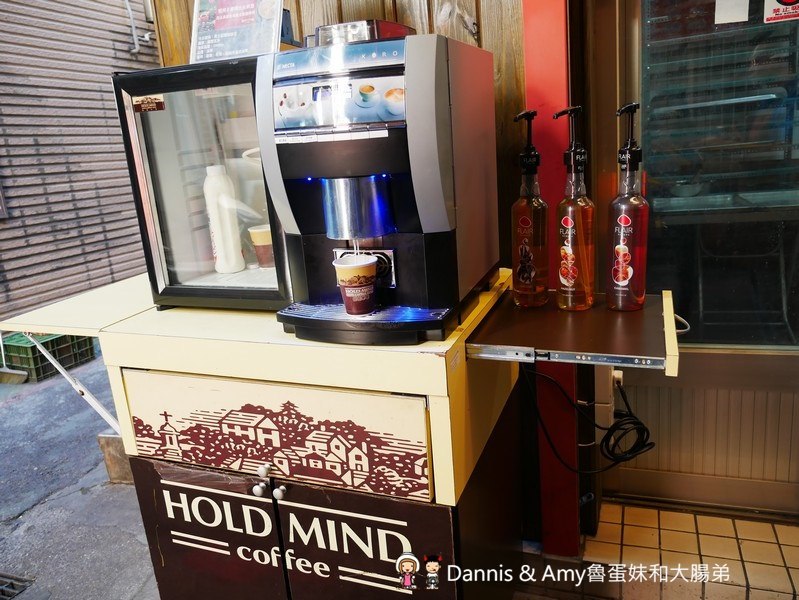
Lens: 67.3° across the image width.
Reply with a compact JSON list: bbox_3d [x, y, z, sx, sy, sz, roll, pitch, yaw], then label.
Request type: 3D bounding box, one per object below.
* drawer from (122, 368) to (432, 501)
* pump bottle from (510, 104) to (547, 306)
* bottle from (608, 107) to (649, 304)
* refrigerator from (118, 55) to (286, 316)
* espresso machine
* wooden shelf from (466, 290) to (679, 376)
[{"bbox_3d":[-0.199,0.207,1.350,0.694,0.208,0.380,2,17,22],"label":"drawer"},{"bbox_3d":[0.268,-0.188,1.267,0.087,0.404,0.075,-14,18,-31],"label":"pump bottle"},{"bbox_3d":[0.451,-0.180,1.192,0.087,0.401,0.075,-13,17,-27],"label":"bottle"},{"bbox_3d":[-0.336,-0.266,1.423,0.366,0.519,0.400,2,17,22],"label":"refrigerator"},{"bbox_3d":[-0.024,-0.266,1.228,0.344,0.575,0.508,2,17,22],"label":"espresso machine"},{"bbox_3d":[0.338,0.048,1.215,0.396,0.040,0.373,2,17,22],"label":"wooden shelf"}]

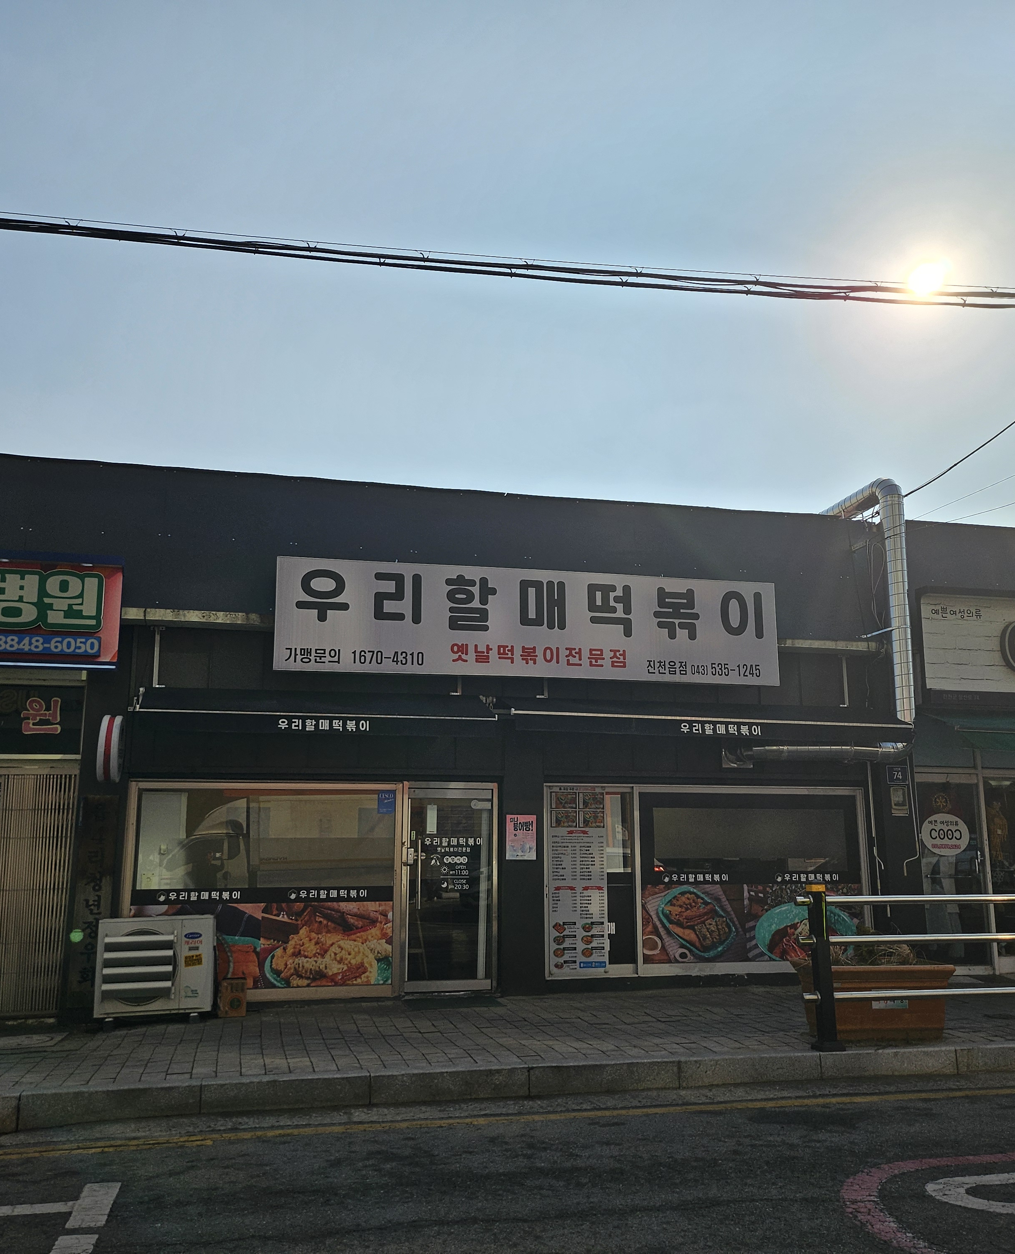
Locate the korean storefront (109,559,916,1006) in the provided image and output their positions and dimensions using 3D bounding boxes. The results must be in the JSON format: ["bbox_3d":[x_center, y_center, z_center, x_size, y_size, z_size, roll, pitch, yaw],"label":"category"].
[{"bbox_3d":[0.381,1.444,10.954,7.750,4.010,1.100,3,-11,-14],"label":"korean storefront"}]

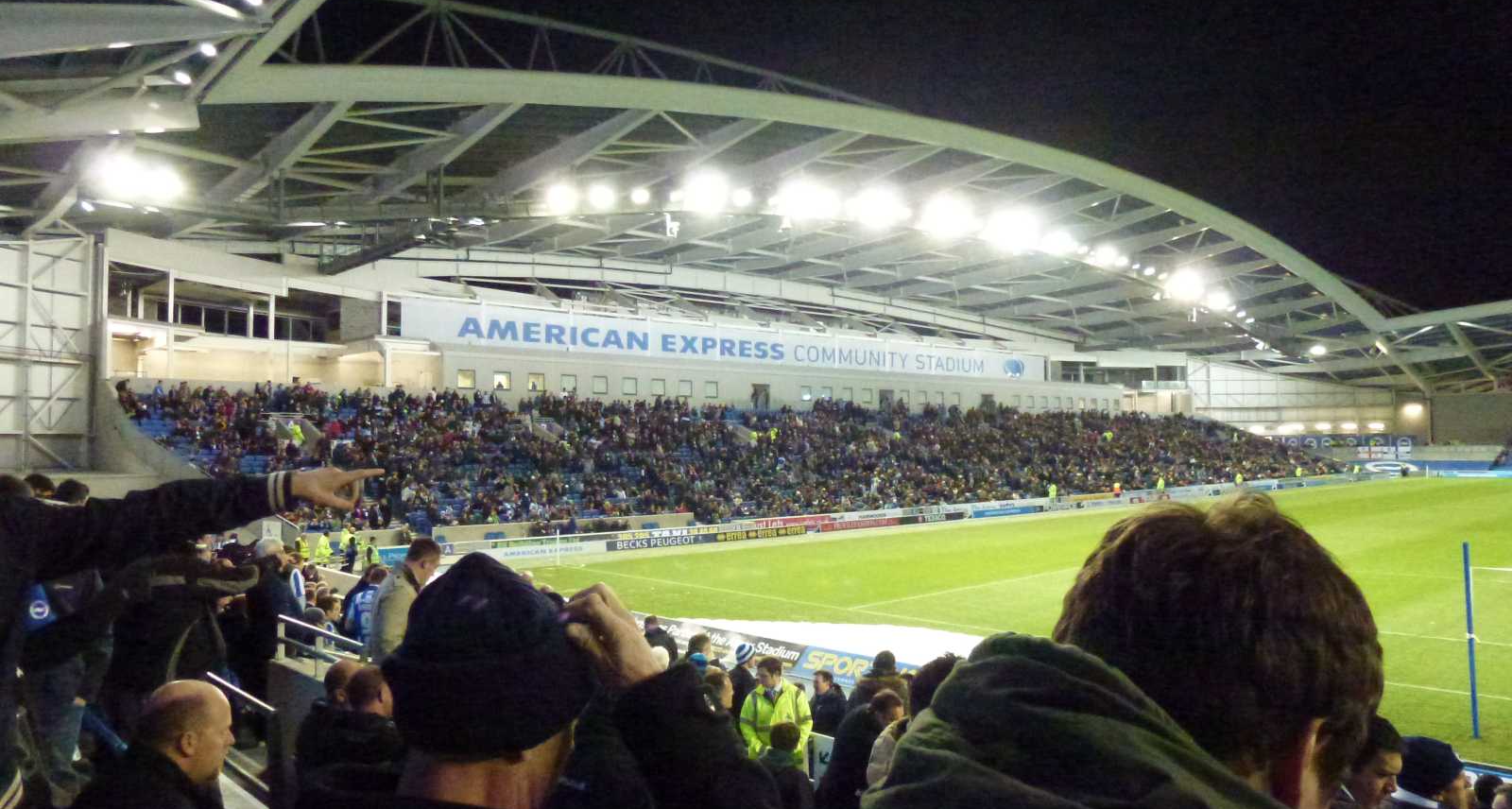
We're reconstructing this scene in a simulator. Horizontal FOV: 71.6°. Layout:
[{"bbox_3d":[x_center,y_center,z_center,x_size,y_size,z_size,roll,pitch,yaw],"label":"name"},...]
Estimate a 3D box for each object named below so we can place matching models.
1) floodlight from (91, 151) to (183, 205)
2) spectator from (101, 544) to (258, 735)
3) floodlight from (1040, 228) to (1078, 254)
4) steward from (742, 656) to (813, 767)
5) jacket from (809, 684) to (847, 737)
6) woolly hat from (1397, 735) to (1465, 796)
[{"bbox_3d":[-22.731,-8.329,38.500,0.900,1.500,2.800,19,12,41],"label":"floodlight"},{"bbox_3d":[-2.323,1.213,4.179,0.500,1.740,0.520,1,-2,-35],"label":"spectator"},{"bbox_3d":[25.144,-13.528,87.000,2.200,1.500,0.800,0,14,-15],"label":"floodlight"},{"bbox_3d":[0.180,3.055,8.979,0.600,1.780,0.380,0,-1,13],"label":"steward"},{"bbox_3d":[0.741,3.177,10.700,0.340,0.660,0.480,1,-2,-41],"label":"jacket"},{"bbox_3d":[2.320,1.243,3.600,0.240,0.205,0.200,-2,-2,0],"label":"woolly hat"}]

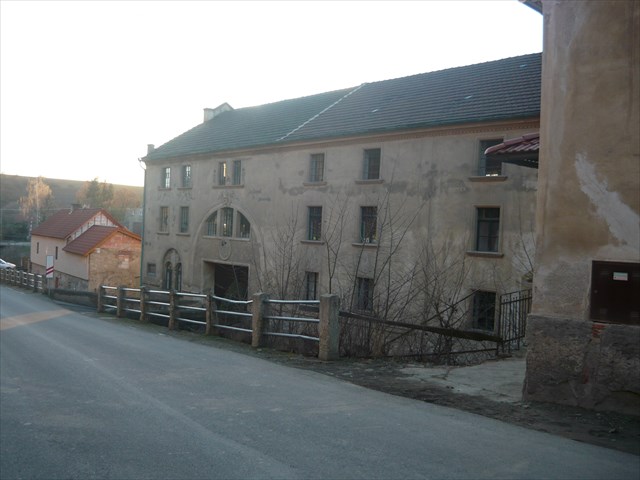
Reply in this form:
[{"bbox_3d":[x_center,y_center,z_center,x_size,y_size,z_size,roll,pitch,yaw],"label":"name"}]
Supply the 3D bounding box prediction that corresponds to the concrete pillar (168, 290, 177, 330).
[{"bbox_3d":[-3.521,1.686,14.640,0.190,0.924,0.260,2,1,-34],"label":"concrete pillar"}]

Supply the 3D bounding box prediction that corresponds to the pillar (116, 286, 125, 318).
[{"bbox_3d":[-5.962,1.860,18.300,0.190,0.915,0.260,2,1,-34],"label":"pillar"}]

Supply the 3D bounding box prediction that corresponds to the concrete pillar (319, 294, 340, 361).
[{"bbox_3d":[0.146,1.312,9.150,0.190,0.945,0.260,2,1,-34],"label":"concrete pillar"}]

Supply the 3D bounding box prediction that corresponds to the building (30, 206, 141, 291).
[{"bbox_3d":[-21.571,1.030,57.519,6.600,7.794,21.400,2,1,-36],"label":"building"}]

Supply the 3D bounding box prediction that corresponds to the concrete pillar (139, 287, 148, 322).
[{"bbox_3d":[-4.811,1.747,16.653,0.190,0.901,0.260,2,1,-34],"label":"concrete pillar"}]

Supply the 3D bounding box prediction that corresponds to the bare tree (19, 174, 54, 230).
[{"bbox_3d":[-40.892,-4.255,88.000,4.900,9.600,4.900,2,1,-25],"label":"bare tree"}]

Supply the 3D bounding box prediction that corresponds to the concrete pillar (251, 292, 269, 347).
[{"bbox_3d":[-1.084,1.449,10.980,0.190,0.945,0.260,2,1,-34],"label":"concrete pillar"}]

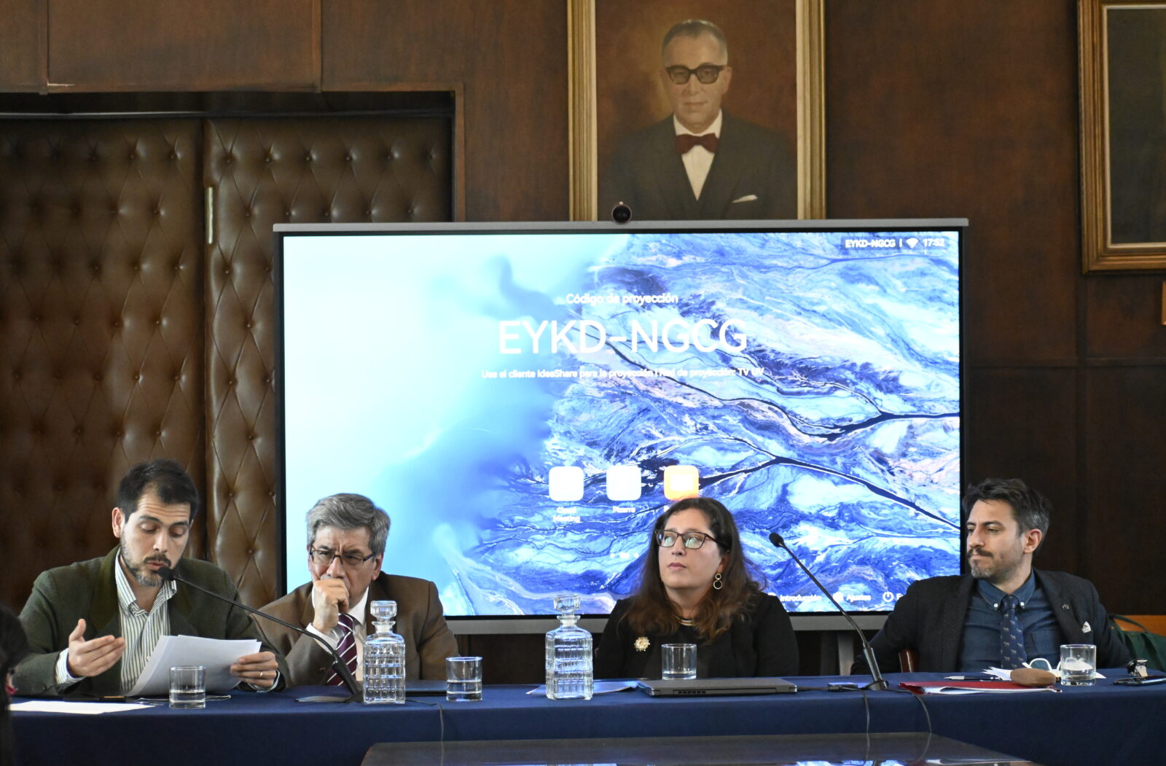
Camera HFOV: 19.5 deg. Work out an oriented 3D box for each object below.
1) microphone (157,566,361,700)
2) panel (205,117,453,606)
[{"bbox_3d":[-0.730,0.567,7.710,0.500,0.300,0.100,0,0,15],"label":"microphone"},{"bbox_3d":[-0.755,0.325,10.120,0.740,2.220,0.080,0,0,-2],"label":"panel"}]

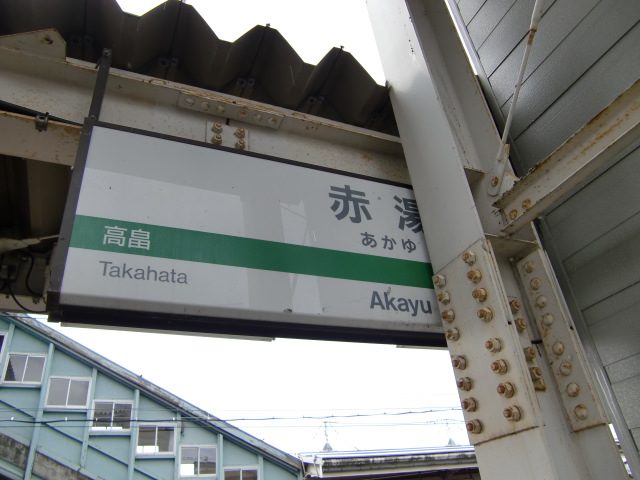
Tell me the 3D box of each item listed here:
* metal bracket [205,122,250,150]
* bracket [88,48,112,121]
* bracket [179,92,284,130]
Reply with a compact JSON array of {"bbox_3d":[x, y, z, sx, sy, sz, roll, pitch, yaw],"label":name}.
[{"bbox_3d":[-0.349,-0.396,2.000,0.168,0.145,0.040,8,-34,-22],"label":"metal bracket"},{"bbox_3d":[-0.746,-0.528,1.764,0.031,0.350,0.030,8,-34,-22],"label":"bracket"},{"bbox_3d":[-0.343,-0.499,2.021,0.410,0.025,0.073,8,-34,-22],"label":"bracket"}]

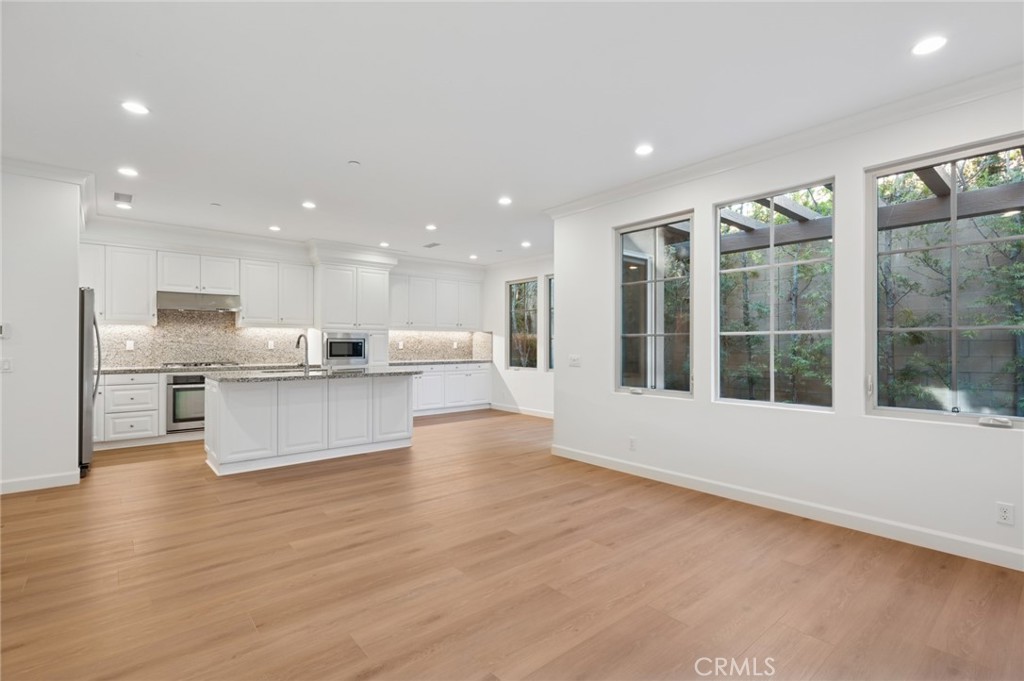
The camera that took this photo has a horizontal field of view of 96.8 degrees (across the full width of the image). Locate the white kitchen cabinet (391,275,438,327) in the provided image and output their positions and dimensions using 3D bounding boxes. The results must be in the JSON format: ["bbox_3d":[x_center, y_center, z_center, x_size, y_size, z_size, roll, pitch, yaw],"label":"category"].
[{"bbox_3d":[-1.861,-0.654,8.021,0.980,0.910,0.330,0,-1,-39],"label":"white kitchen cabinet"}]

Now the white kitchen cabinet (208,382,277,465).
[{"bbox_3d":[-2.724,0.775,4.603,0.490,0.770,0.650,0,-1,-39],"label":"white kitchen cabinet"}]

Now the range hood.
[{"bbox_3d":[-4.201,-0.500,6.105,0.910,0.230,0.450,0,-1,-39],"label":"range hood"}]

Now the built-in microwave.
[{"bbox_3d":[-2.656,0.138,7.091,0.695,0.490,0.430,1,-1,-40],"label":"built-in microwave"}]

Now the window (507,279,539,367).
[{"bbox_3d":[0.189,-0.285,8.245,0.120,1.630,0.870,1,-1,-40],"label":"window"}]

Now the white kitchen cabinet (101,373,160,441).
[{"bbox_3d":[-4.635,0.776,5.556,0.490,0.780,0.610,1,-1,-40],"label":"white kitchen cabinet"}]

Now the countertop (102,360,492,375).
[{"bbox_3d":[-2.857,0.388,7.029,5.800,0.045,0.645,0,-1,-39],"label":"countertop"}]

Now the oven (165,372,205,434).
[{"bbox_3d":[-4.112,0.784,6.009,0.760,0.720,0.600,0,-1,-39],"label":"oven"}]

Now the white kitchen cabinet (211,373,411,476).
[{"bbox_3d":[-2.192,0.815,5.176,2.080,0.905,0.900,0,-1,-39],"label":"white kitchen cabinet"}]

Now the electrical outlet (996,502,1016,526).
[{"bbox_3d":[2.704,0.953,2.491,0.010,0.115,0.070,0,-1,-41],"label":"electrical outlet"}]

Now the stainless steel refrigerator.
[{"bbox_3d":[-4.406,0.382,4.293,0.760,1.745,0.910,0,-1,-40],"label":"stainless steel refrigerator"}]

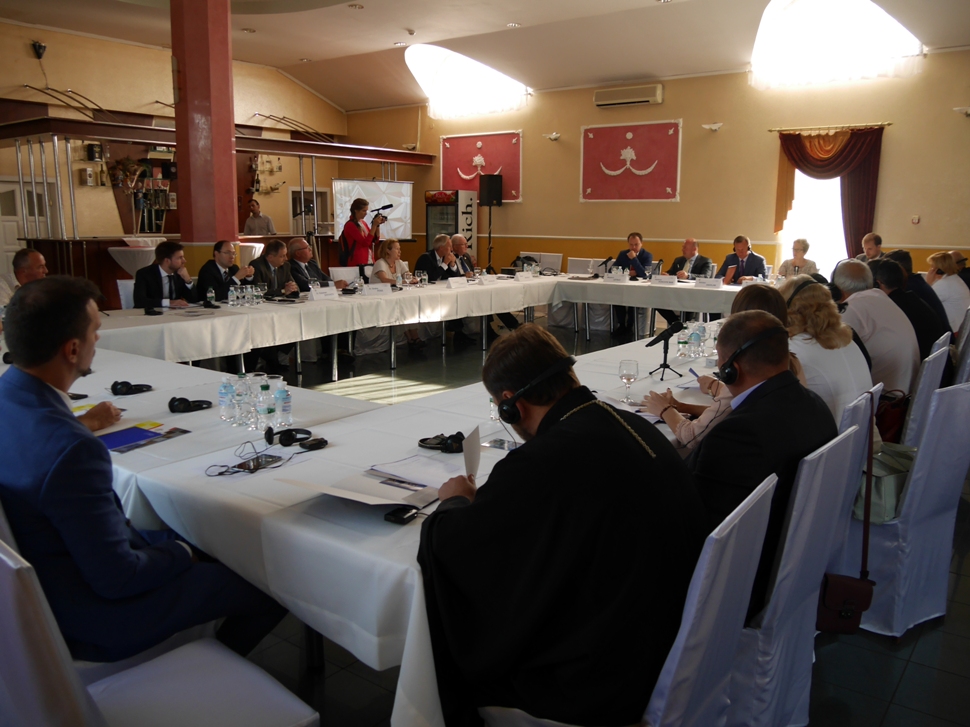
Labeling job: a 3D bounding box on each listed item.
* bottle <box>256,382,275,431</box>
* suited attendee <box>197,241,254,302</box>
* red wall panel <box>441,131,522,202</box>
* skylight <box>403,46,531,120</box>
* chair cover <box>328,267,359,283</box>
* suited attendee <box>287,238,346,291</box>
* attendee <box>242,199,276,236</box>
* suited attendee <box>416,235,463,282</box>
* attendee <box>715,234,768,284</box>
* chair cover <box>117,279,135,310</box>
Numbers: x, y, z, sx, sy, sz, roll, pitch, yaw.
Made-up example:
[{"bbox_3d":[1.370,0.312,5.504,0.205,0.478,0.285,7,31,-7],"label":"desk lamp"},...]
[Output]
[{"bbox_3d":[-0.825,0.168,2.945,0.071,0.178,0.071,8,13,36],"label":"bottle"},{"bbox_3d":[-2.384,-0.485,7.204,0.740,1.228,0.540,9,14,37],"label":"suited attendee"},{"bbox_3d":[-0.082,-3.196,12.864,1.650,1.110,0.050,8,13,36],"label":"red wall panel"},{"bbox_3d":[-0.555,-4.108,11.473,1.937,0.756,1.512,8,13,36],"label":"skylight"},{"bbox_3d":[-1.502,-0.633,9.068,0.520,0.955,0.440,8,13,36],"label":"chair cover"},{"bbox_3d":[-1.808,-0.717,8.574,0.800,1.295,0.560,5,11,22],"label":"suited attendee"},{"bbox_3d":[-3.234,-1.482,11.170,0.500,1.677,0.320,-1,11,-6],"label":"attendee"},{"bbox_3d":[-0.524,-1.017,10.234,0.800,1.300,0.560,5,11,22],"label":"suited attendee"},{"bbox_3d":[3.053,-0.887,9.363,0.580,1.257,0.780,7,13,33],"label":"attendee"},{"bbox_3d":[-2.817,-0.263,6.823,0.520,0.931,0.460,9,14,37],"label":"chair cover"}]

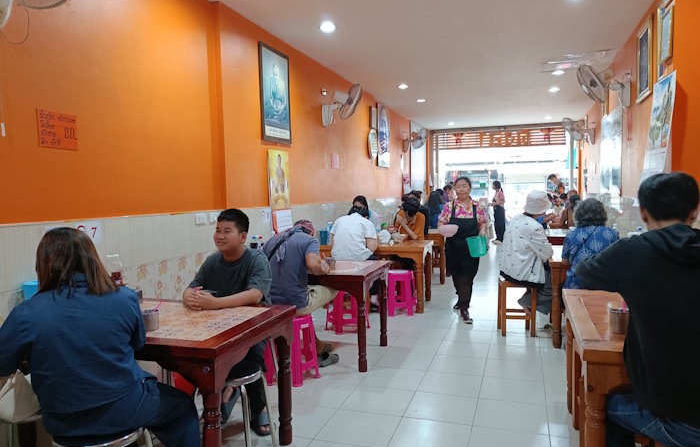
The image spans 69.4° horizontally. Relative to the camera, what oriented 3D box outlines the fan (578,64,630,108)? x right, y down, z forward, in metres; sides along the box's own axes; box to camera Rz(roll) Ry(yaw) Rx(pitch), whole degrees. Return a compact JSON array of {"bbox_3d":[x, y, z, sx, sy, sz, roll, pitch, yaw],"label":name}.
[{"bbox_3d":[2.705,-1.467,5.416,0.490,0.470,0.440,0,4,17],"label":"fan"}]

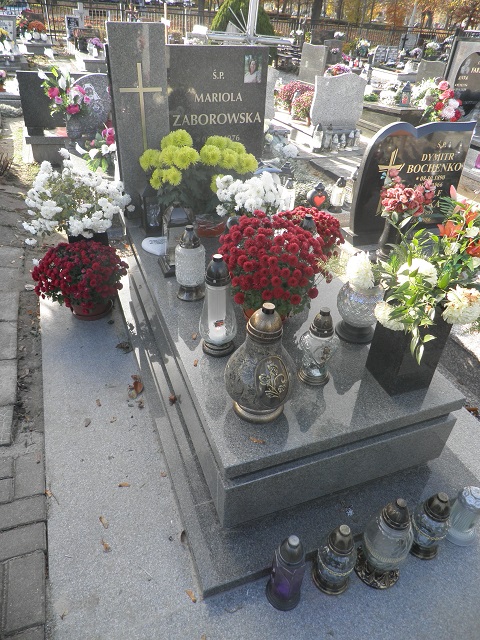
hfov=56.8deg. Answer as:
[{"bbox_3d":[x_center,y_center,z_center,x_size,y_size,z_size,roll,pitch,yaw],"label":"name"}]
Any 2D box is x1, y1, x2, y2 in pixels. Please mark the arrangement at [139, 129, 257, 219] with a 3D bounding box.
[{"bbox_3d":[-0.191,-0.680,2.205,0.553,0.504,0.369,-10,37,-18],"label":"arrangement"}]

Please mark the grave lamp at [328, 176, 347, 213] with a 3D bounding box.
[{"bbox_3d":[0.718,-0.923,3.244,0.105,0.240,0.105,-10,37,-18],"label":"grave lamp"}]

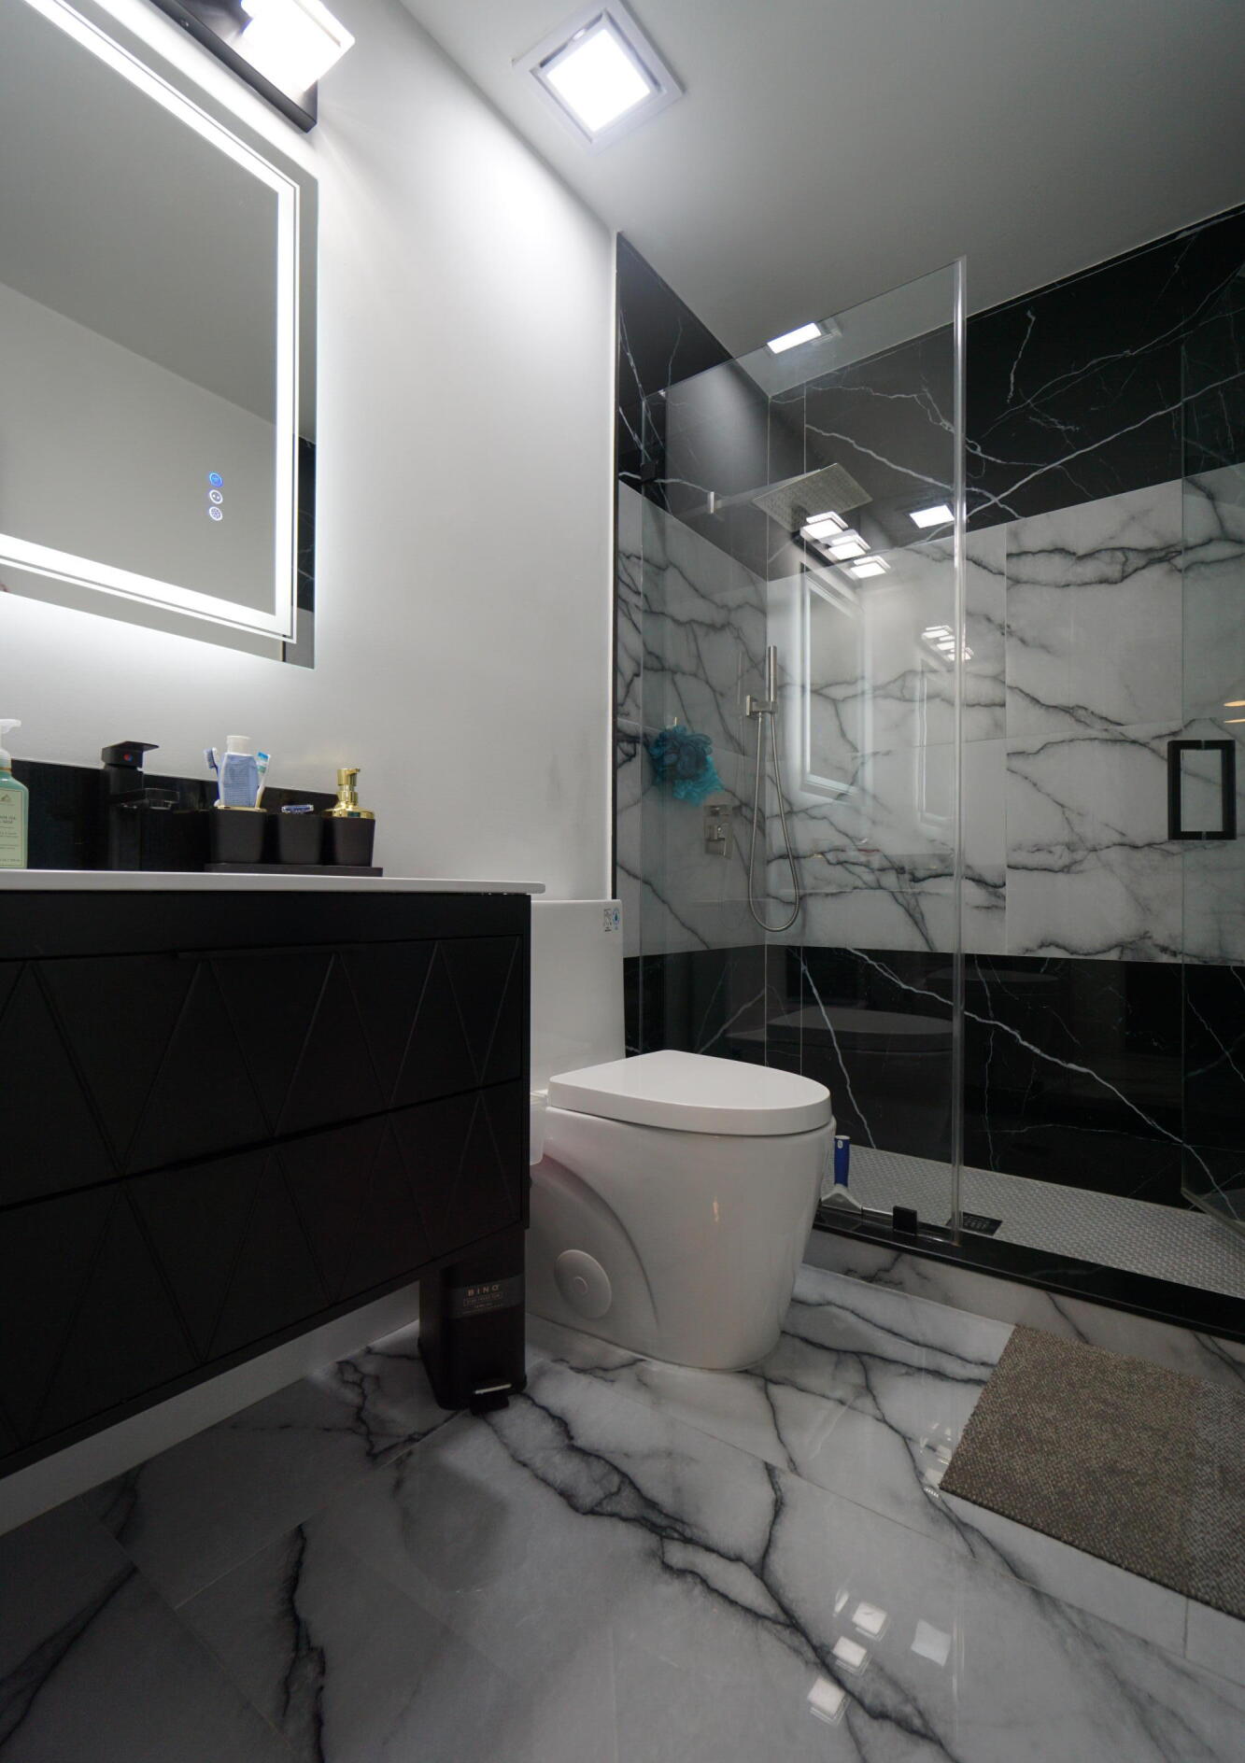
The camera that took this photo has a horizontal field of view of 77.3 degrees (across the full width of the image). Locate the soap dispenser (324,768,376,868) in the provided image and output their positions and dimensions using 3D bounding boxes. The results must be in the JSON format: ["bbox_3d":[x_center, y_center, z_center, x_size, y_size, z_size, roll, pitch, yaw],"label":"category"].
[{"bbox_3d":[-0.429,-0.100,1.224,0.067,0.159,0.070,2,-1,-45],"label":"soap dispenser"}]

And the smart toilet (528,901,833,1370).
[{"bbox_3d":[0.085,0.436,1.516,0.680,0.785,0.392,0,-1,38],"label":"smart toilet"}]

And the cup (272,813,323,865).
[{"bbox_3d":[-0.492,-0.061,1.173,0.067,0.078,0.067,1,-1,-39],"label":"cup"}]

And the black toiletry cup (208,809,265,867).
[{"bbox_3d":[-0.556,-0.063,1.122,0.067,0.079,0.067,1,-1,-39],"label":"black toiletry cup"}]

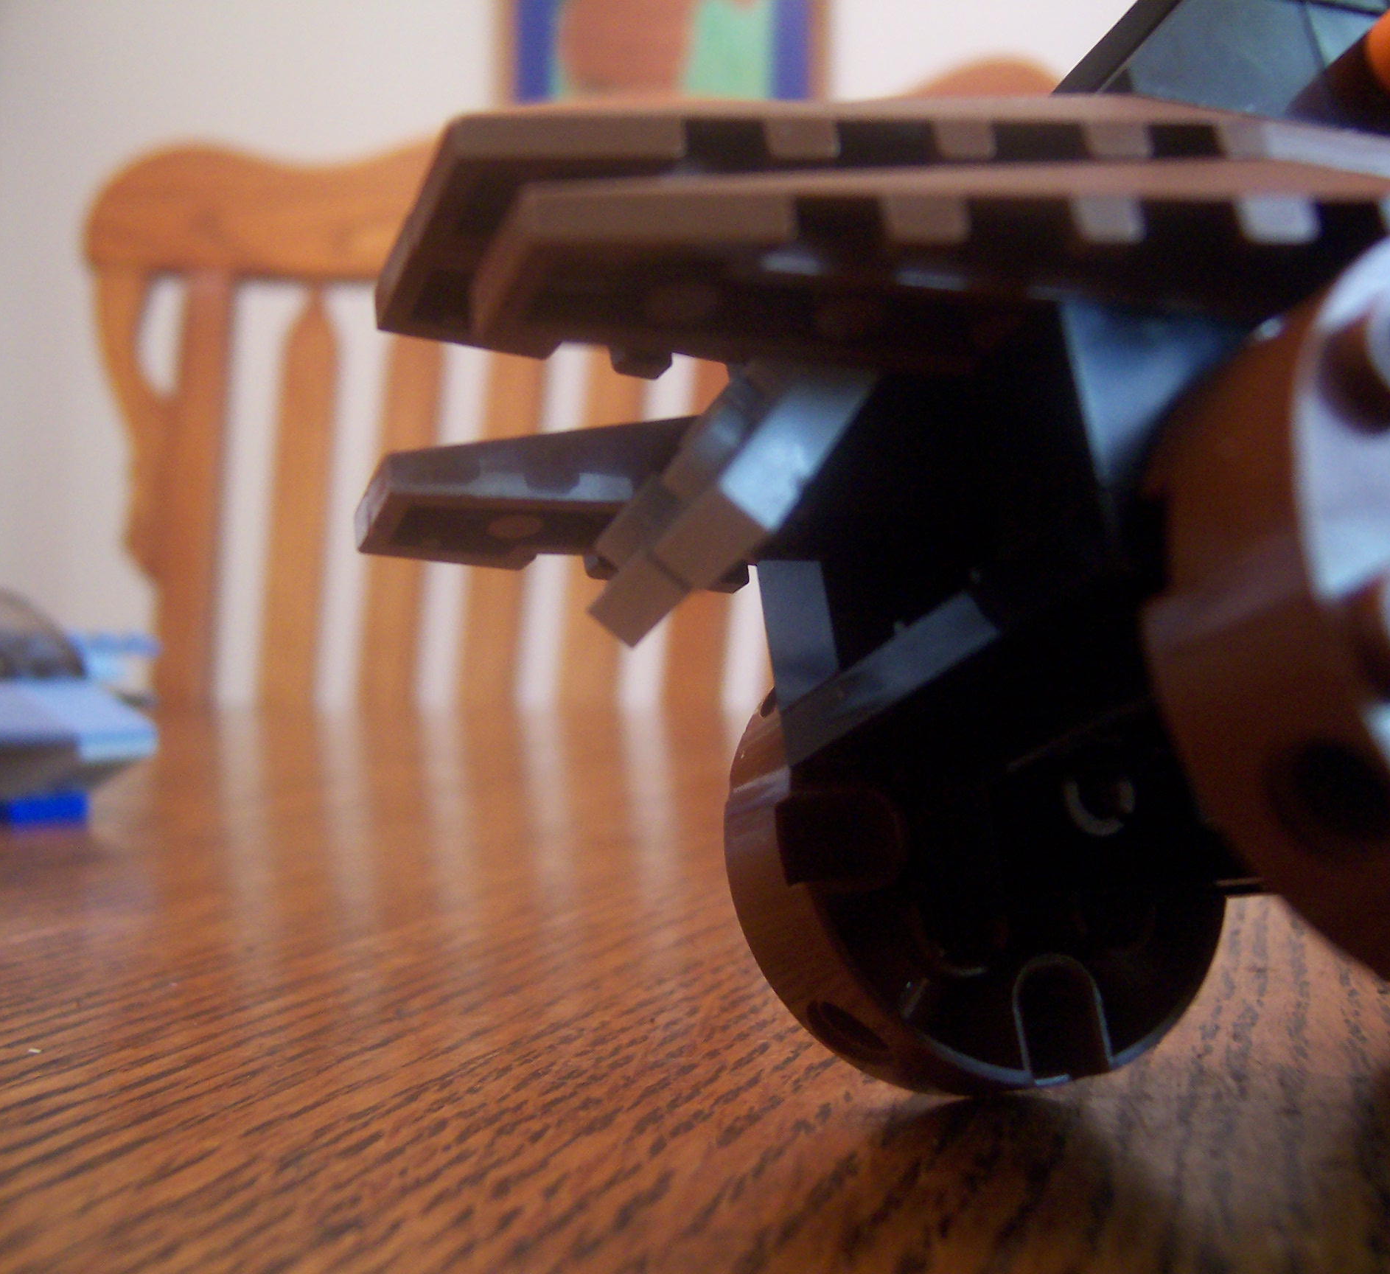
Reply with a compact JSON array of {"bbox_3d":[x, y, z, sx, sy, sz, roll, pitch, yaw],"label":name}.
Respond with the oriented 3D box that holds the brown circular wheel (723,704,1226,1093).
[{"bbox_3d":[0.018,0.013,0.106,0.032,0.032,0.011,0,-19,-24],"label":"brown circular wheel"}]

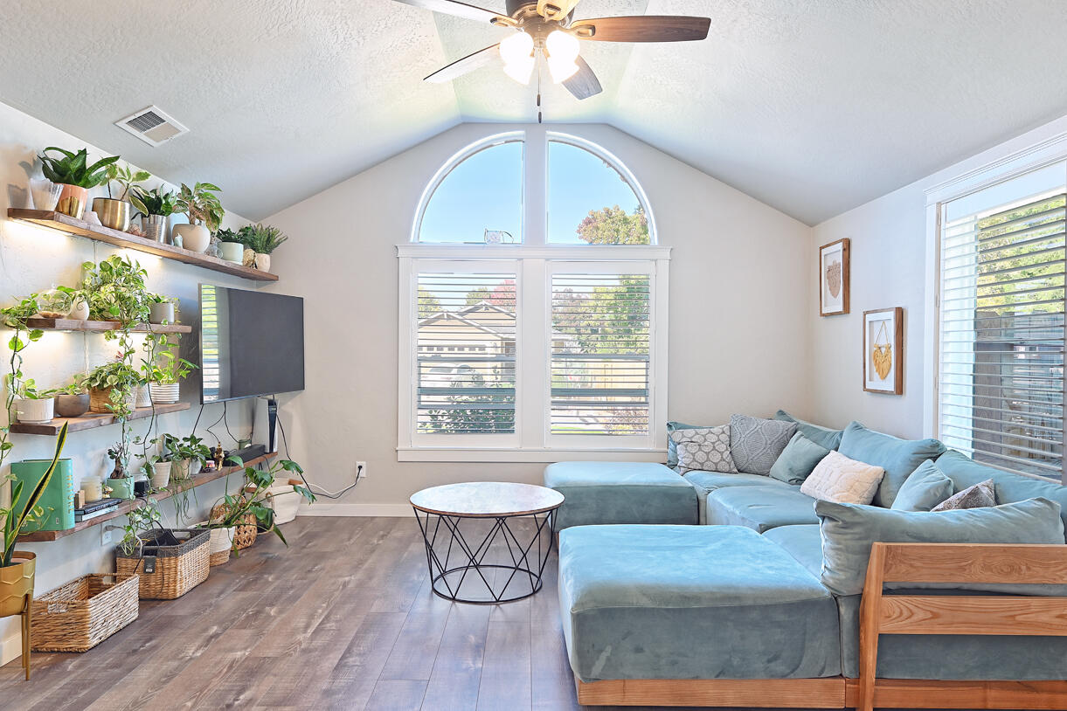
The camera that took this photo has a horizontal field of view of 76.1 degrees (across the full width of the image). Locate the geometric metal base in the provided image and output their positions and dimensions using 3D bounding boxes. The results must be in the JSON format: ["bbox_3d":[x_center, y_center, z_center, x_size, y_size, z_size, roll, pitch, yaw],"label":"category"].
[{"bbox_3d":[-0.262,1.063,3.885,0.815,0.460,0.815,0,0,1],"label":"geometric metal base"}]

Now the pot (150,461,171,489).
[{"bbox_3d":[-2.157,0.693,3.950,0.098,0.138,0.098,0,0,0],"label":"pot"}]

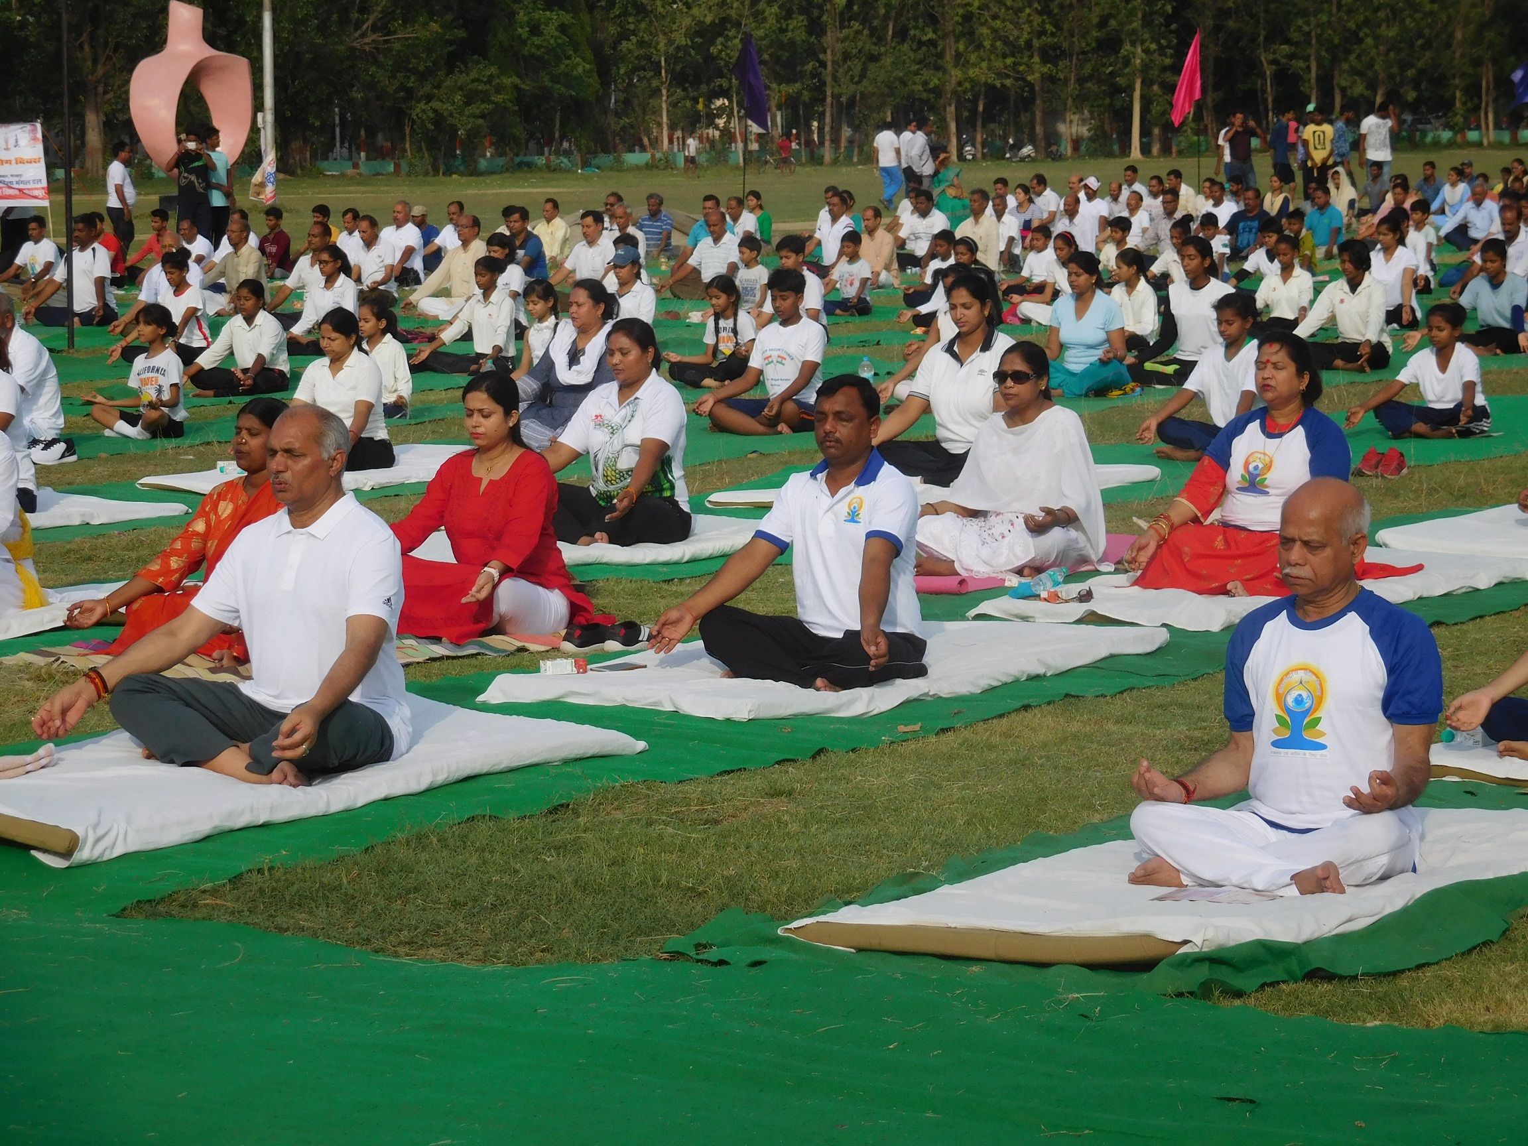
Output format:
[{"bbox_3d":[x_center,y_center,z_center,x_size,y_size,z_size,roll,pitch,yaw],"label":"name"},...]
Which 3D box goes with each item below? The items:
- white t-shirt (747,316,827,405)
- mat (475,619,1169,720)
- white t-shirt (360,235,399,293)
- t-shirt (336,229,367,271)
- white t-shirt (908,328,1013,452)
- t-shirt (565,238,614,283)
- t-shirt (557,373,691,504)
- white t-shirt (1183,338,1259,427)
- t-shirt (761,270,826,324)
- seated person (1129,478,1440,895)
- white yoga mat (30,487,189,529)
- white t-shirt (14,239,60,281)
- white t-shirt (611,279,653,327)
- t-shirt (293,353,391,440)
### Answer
[{"bbox_3d":[0.110,-1.062,22.000,0.410,0.460,0.250,2,6,25],"label":"white t-shirt"},{"bbox_3d":[0.201,0.262,12.829,0.920,0.070,1.970,4,8,42],"label":"mat"},{"bbox_3d":[-3.543,-2.831,40.500,0.430,0.530,0.270,3,7,33],"label":"white t-shirt"},{"bbox_3d":[-4.190,-3.292,45.500,0.450,0.540,0.270,3,7,32],"label":"t-shirt"},{"bbox_3d":[0.839,-0.750,18.300,0.440,0.520,0.280,3,7,34],"label":"white t-shirt"},{"bbox_3d":[-1.476,-2.591,37.500,0.460,0.530,0.280,3,7,33],"label":"t-shirt"},{"bbox_3d":[-0.515,-0.493,16.200,0.460,0.500,0.360,4,7,38],"label":"t-shirt"},{"bbox_3d":[2.296,-0.934,21.800,0.390,0.460,0.250,3,7,34],"label":"white t-shirt"},{"bbox_3d":[0.209,-1.882,30.300,0.460,0.450,0.300,4,7,35],"label":"t-shirt"},{"bbox_3d":[1.091,0.222,9.100,0.630,0.820,0.560,2,6,27],"label":"seated person"},{"bbox_3d":[-3.330,-0.230,18.156,0.920,0.070,1.800,3,7,38],"label":"white yoga mat"},{"bbox_3d":[-7.158,-3.053,43.500,0.460,0.540,0.290,3,7,35],"label":"white t-shirt"},{"bbox_3d":[-0.936,-1.802,30.500,0.420,0.470,0.300,4,7,38],"label":"white t-shirt"},{"bbox_3d":[-1.986,-0.830,20.800,0.410,0.470,0.270,3,7,31],"label":"t-shirt"}]

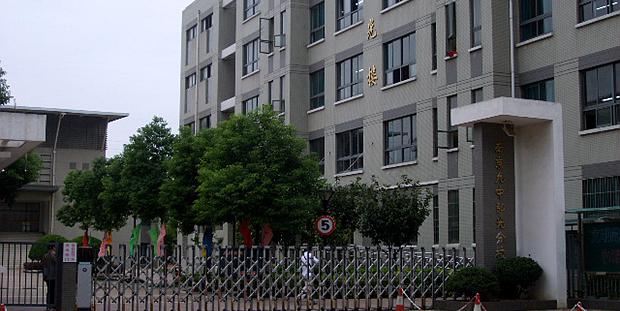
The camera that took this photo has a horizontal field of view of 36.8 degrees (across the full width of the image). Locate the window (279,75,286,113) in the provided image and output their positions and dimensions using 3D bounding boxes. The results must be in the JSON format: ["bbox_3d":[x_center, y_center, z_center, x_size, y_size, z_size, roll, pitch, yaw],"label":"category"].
[{"bbox_3d":[-1.426,-3.325,51.251,0.140,2.065,0.743,3,-7,-26],"label":"window"}]

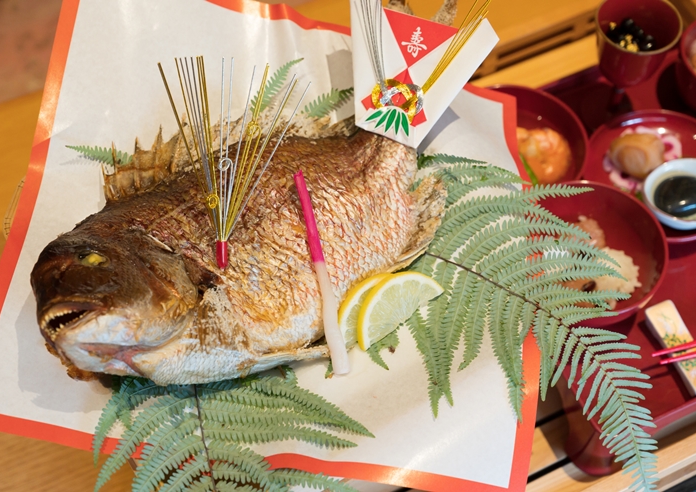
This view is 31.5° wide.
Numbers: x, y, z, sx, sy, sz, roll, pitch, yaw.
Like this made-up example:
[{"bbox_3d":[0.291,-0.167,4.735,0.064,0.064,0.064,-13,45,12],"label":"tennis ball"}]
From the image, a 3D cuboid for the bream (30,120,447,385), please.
[{"bbox_3d":[-0.044,-0.021,0.715,0.300,0.080,0.140,-28,63,-16],"label":"bream"}]

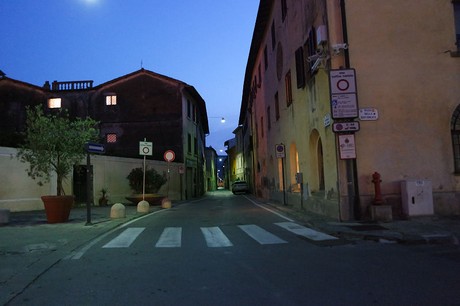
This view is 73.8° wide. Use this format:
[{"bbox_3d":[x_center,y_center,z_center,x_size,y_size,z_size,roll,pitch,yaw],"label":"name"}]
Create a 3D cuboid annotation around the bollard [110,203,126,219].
[{"bbox_3d":[-3.999,2.087,11.001,0.510,0.490,0.510,-2,-6,0],"label":"bollard"}]

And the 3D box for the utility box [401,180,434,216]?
[{"bbox_3d":[4.863,1.174,7.982,0.660,0.900,0.300,-1,-6,-5],"label":"utility box"}]

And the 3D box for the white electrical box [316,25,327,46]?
[{"bbox_3d":[2.607,-3.319,8.681,0.180,0.430,0.310,-1,-6,-4],"label":"white electrical box"}]

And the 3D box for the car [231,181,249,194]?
[{"bbox_3d":[1.222,4.032,35.000,1.740,1.520,4.100,-2,-6,-2],"label":"car"}]

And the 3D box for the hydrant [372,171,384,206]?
[{"bbox_3d":[3.719,0.894,7.711,0.260,0.810,0.260,-1,-6,-5],"label":"hydrant"}]

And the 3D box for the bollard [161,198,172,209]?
[{"bbox_3d":[-3.086,2.451,14.974,0.510,0.490,0.510,-2,-6,0],"label":"bollard"}]

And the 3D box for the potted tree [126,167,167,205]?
[{"bbox_3d":[-4.730,1.879,17.449,2.300,2.220,2.300,-2,-6,0],"label":"potted tree"}]

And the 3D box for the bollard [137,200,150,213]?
[{"bbox_3d":[-3.660,2.275,13.010,0.510,0.490,0.510,-2,-6,0],"label":"bollard"}]

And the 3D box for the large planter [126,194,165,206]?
[{"bbox_3d":[-4.706,2.685,17.369,2.300,0.580,2.300,-2,-6,0],"label":"large planter"}]

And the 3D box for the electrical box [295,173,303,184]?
[{"bbox_3d":[2.760,1.015,12.176,0.250,0.410,0.180,-2,-6,6],"label":"electrical box"}]

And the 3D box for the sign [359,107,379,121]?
[{"bbox_3d":[3.776,-1.042,8.287,0.540,0.360,0.030,-1,-6,-5],"label":"sign"}]

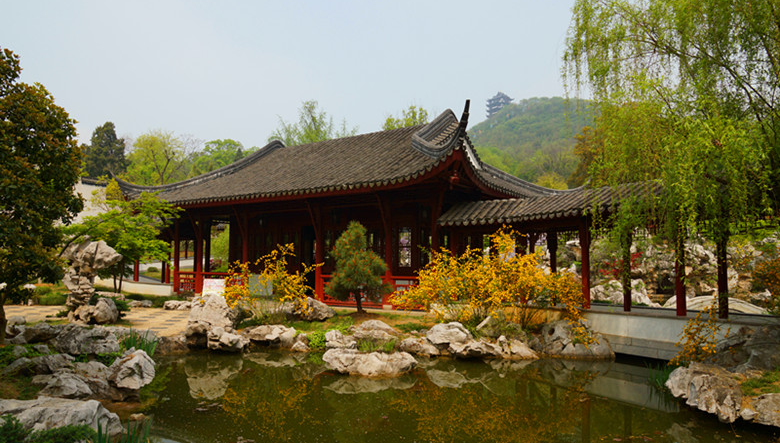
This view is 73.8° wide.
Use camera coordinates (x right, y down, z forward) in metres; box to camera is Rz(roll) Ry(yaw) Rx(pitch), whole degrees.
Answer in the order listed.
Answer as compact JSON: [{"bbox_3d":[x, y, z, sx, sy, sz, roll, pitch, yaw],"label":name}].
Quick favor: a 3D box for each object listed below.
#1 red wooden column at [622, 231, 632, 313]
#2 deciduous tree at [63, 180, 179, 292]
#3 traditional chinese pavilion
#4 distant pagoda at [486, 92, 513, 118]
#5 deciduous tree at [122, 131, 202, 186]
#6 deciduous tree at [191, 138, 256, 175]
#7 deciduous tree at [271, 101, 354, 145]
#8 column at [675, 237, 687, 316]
[{"bbox_3d":[5.491,1.002,12.000,0.170,2.150,0.170,-3,-5,35],"label":"red wooden column"},{"bbox_3d":[-11.927,0.934,23.000,5.000,5.000,4.500,0,-4,0],"label":"deciduous tree"},{"bbox_3d":[-1.840,-0.392,22.160,17.094,7.350,11.466,-3,-5,35],"label":"traditional chinese pavilion"},{"bbox_3d":[109.563,-109.062,520.000,22.000,29.000,22.000,0,-4,0],"label":"distant pagoda"},{"bbox_3d":[-19.785,-2.423,45.000,6.800,12.000,6.800,0,-4,0],"label":"deciduous tree"},{"bbox_3d":[-18.371,-1.892,57.000,8.500,13.000,8.500,0,-4,0],"label":"deciduous tree"},{"bbox_3d":[-6.035,-2.834,41.000,7.000,13.300,6.500,0,-4,0],"label":"deciduous tree"},{"bbox_3d":[5.702,0.792,10.200,0.185,2.150,0.185,-3,-5,35],"label":"column"}]

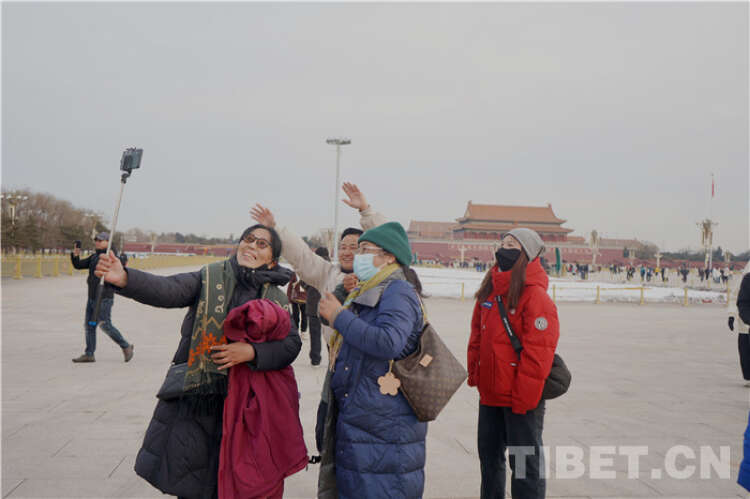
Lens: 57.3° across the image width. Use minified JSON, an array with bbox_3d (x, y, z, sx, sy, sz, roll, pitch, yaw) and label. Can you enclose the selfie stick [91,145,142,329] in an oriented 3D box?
[{"bbox_3d":[-0.933,-0.043,2.450,0.130,0.650,0.075,13,0,39],"label":"selfie stick"}]

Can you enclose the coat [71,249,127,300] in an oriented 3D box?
[{"bbox_3d":[-3.663,0.331,9.100,0.500,0.680,0.640,2,-1,-37],"label":"coat"}]

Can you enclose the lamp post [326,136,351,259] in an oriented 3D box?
[{"bbox_3d":[-7.109,-9.031,132.000,4.400,25.000,4.400,1,-1,0],"label":"lamp post"}]

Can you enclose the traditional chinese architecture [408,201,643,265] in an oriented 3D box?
[{"bbox_3d":[77.076,-8.057,369.000,120.000,35.000,40.000,2,-1,-12],"label":"traditional chinese architecture"}]

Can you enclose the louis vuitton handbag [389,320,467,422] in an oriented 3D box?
[{"bbox_3d":[0.230,0.519,2.900,0.290,0.310,0.130,-36,15,-20],"label":"louis vuitton handbag"}]

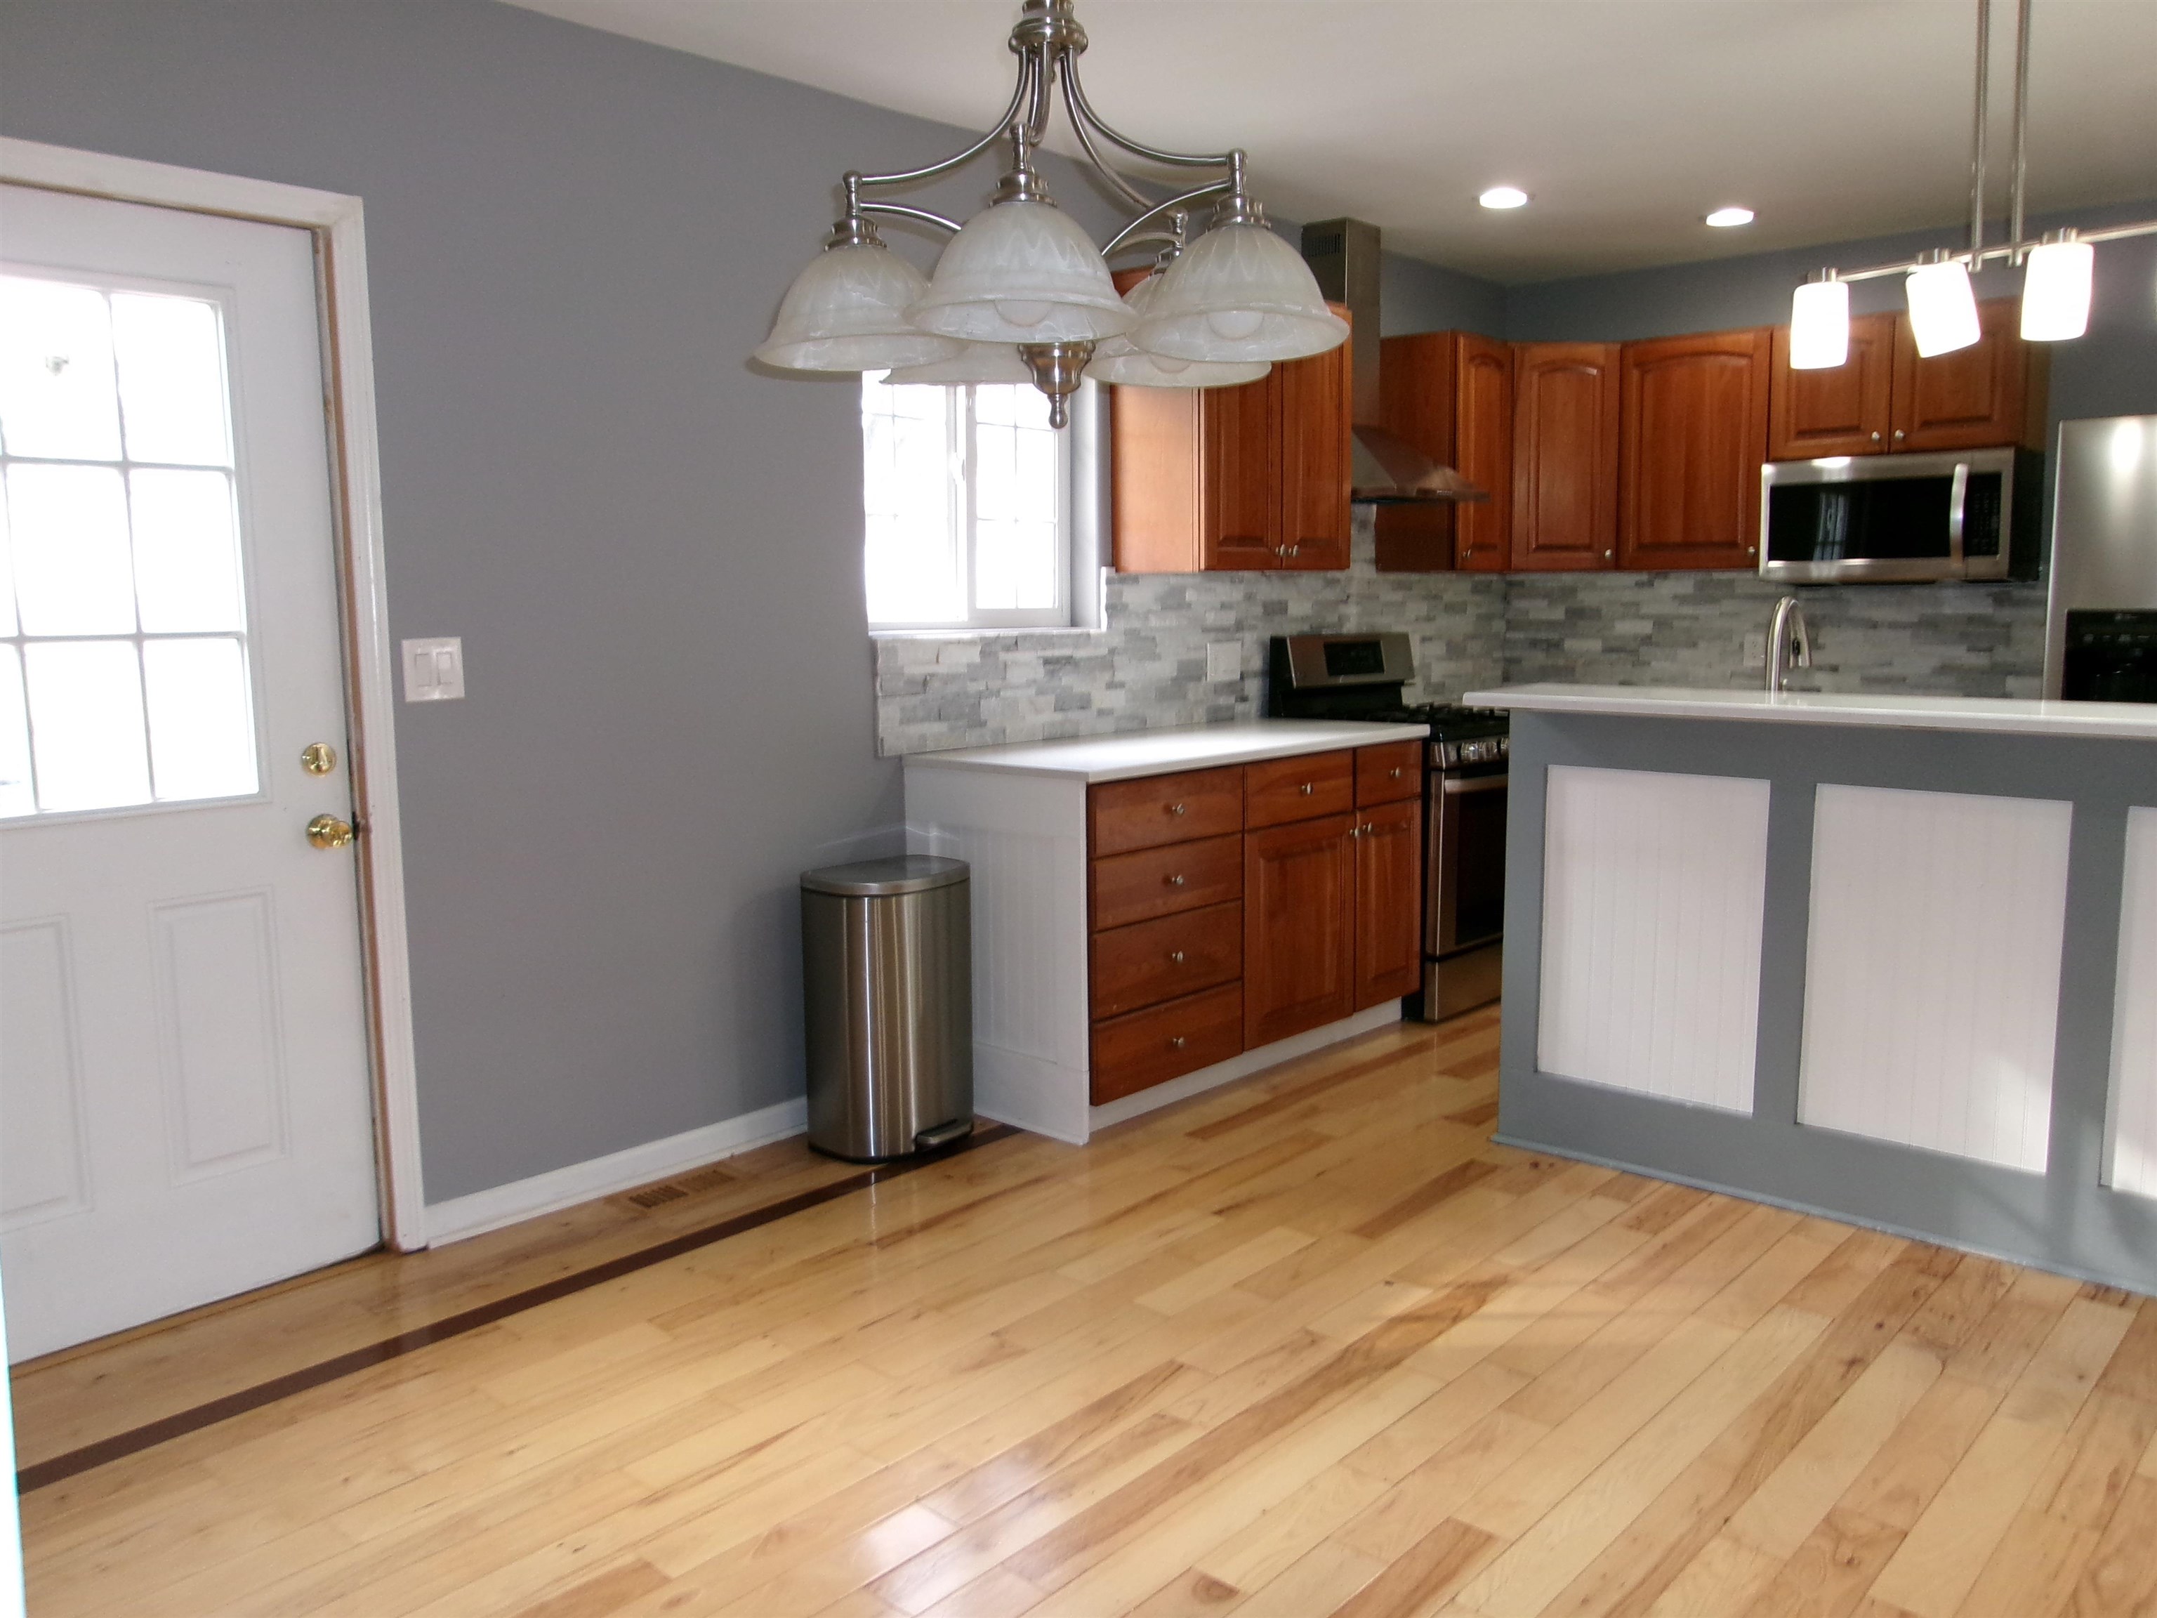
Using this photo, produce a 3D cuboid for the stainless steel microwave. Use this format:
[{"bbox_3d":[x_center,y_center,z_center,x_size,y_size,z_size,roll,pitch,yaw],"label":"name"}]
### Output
[{"bbox_3d":[2.728,-0.961,5.596,0.756,0.395,0.399,6,9,41],"label":"stainless steel microwave"}]

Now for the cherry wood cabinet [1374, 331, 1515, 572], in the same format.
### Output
[{"bbox_3d":[1.317,-1.255,6.027,0.330,0.816,0.372,6,9,41],"label":"cherry wood cabinet"}]

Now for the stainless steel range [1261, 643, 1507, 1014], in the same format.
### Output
[{"bbox_3d":[1.125,0.014,5.660,0.680,1.185,0.765,6,9,41],"label":"stainless steel range"}]

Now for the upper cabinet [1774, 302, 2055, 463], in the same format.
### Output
[{"bbox_3d":[2.736,-1.395,5.580,0.759,0.442,0.329,6,9,41],"label":"upper cabinet"}]

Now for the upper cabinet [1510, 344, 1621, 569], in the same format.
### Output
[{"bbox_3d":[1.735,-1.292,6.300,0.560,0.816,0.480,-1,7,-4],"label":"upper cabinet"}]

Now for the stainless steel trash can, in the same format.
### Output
[{"bbox_3d":[-0.432,0.482,4.099,0.305,0.662,0.390,6,9,41],"label":"stainless steel trash can"}]

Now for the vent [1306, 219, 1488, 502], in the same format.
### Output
[{"bbox_3d":[0.998,-1.451,5.514,0.490,0.880,0.620,6,9,41],"label":"vent"}]

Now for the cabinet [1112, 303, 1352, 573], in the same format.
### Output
[{"bbox_3d":[0.474,-1.131,5.073,0.330,0.816,0.760,6,9,41],"label":"cabinet"}]

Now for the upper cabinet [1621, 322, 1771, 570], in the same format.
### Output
[{"bbox_3d":[2.255,-1.259,6.023,0.524,0.816,0.329,6,9,41],"label":"upper cabinet"}]

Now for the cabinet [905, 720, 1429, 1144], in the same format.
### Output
[{"bbox_3d":[0.316,0.260,4.822,0.638,0.914,1.597,6,9,41],"label":"cabinet"}]

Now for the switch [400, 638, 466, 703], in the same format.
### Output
[{"bbox_3d":[-1.296,-0.280,3.385,0.010,0.121,0.122,6,9,41],"label":"switch"}]

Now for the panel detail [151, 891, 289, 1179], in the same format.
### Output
[{"bbox_3d":[-1.615,0.428,3.180,0.020,0.541,0.217,6,9,41],"label":"panel detail"}]

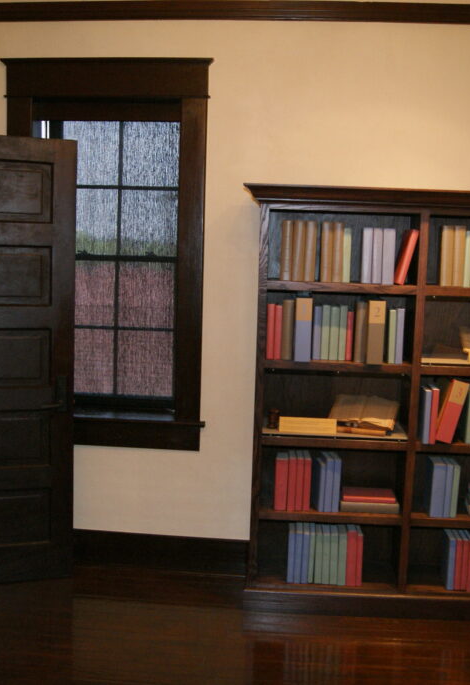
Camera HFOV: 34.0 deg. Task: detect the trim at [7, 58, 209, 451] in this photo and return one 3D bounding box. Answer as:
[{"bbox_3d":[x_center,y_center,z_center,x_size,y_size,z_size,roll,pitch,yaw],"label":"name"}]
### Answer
[{"bbox_3d":[-0.637,-0.416,3.768,1.014,1.879,0.142,2,6,3],"label":"trim"}]

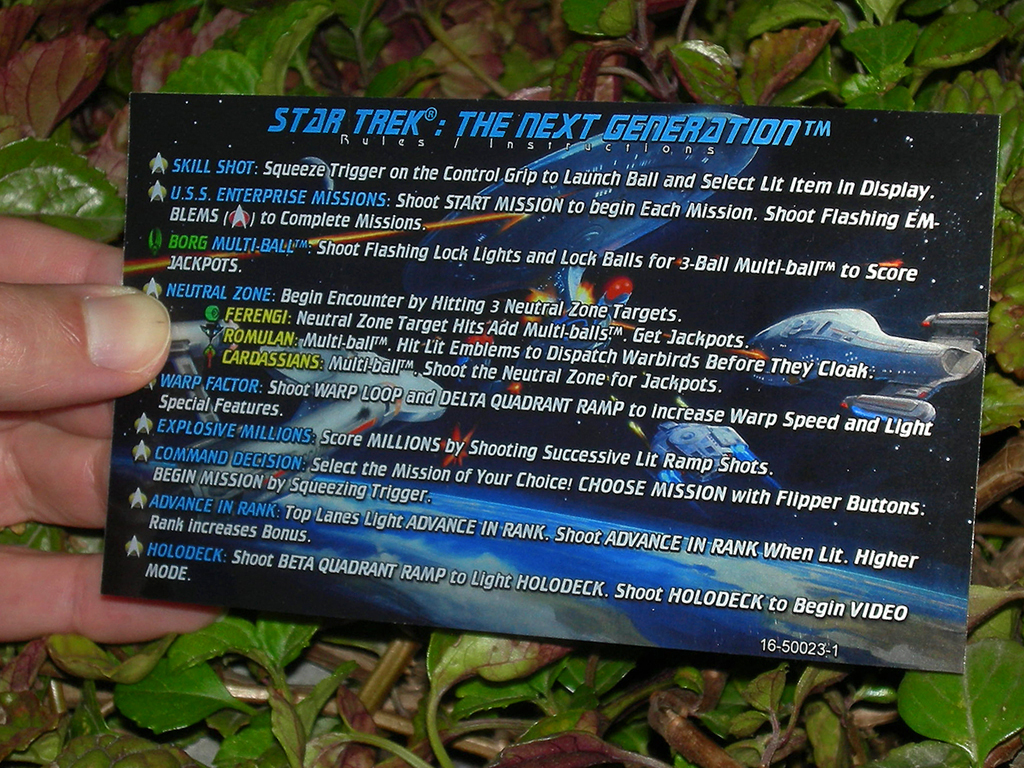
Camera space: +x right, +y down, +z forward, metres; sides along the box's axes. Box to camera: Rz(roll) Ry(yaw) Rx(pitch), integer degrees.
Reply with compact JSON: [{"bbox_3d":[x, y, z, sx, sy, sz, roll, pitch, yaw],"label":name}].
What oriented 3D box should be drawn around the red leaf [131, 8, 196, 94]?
[{"bbox_3d":[-0.069,-0.067,0.578,0.011,0.005,0.022,14,67,25],"label":"red leaf"}]

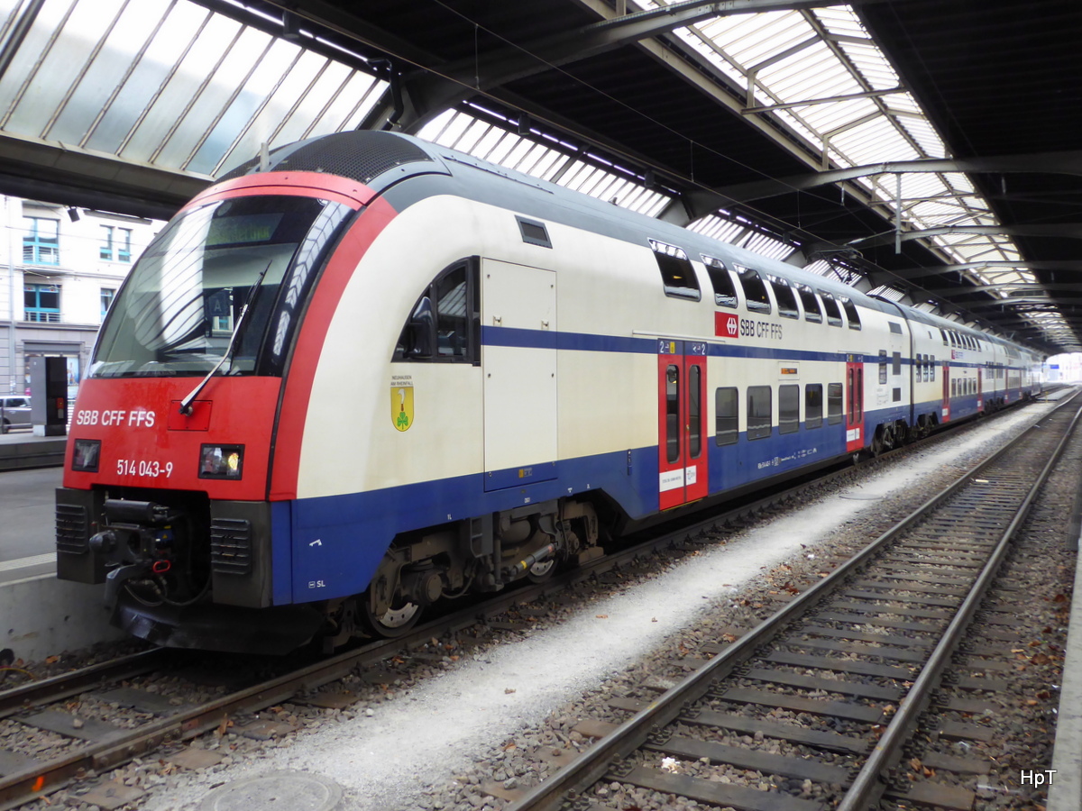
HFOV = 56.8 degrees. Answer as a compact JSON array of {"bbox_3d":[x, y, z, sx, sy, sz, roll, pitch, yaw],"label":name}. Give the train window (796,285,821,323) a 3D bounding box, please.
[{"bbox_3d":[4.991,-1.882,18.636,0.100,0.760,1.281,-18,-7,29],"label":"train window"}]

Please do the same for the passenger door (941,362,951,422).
[{"bbox_3d":[13.840,-0.455,34.241,0.090,2.080,1.720,0,2,29],"label":"passenger door"}]

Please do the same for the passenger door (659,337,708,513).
[{"bbox_3d":[1.826,0.217,12.900,0.090,2.085,1.728,0,2,29],"label":"passenger door"}]

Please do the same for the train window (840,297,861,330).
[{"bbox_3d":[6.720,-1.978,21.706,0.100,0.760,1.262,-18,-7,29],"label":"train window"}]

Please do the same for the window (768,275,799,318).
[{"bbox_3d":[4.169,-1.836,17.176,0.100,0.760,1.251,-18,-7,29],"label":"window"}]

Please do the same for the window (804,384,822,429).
[{"bbox_3d":[5.083,0.005,18.664,0.070,0.805,1.253,0,2,29],"label":"window"}]

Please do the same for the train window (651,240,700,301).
[{"bbox_3d":[1.739,-1.701,12.859,0.100,0.760,1.314,-18,-7,29],"label":"train window"}]

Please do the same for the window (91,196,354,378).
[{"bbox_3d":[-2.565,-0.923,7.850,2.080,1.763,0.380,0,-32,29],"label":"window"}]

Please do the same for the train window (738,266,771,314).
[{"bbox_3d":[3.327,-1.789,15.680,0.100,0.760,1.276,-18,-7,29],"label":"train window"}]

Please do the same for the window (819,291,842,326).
[{"bbox_3d":[5.824,-1.928,20.115,0.100,0.760,1.253,-18,-7,29],"label":"window"}]

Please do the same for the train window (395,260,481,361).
[{"bbox_3d":[-0.856,-0.799,8.155,0.100,0.920,1.197,0,2,29],"label":"train window"}]

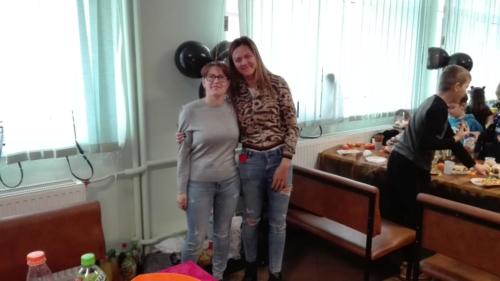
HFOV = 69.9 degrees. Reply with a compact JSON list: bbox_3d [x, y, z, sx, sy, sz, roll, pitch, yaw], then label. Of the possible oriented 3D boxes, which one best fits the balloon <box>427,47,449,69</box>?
[{"bbox_3d":[2.658,-1.171,5.100,0.320,0.310,0.320,-8,14,-39],"label":"balloon"}]

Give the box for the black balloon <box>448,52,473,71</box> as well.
[{"bbox_3d":[3.102,-1.118,5.250,0.310,0.300,0.310,-8,14,-39],"label":"black balloon"}]

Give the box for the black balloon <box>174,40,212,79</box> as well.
[{"bbox_3d":[-0.437,-0.625,2.770,0.290,0.290,0.290,1,11,0],"label":"black balloon"}]

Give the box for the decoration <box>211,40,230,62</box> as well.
[{"bbox_3d":[-0.181,-0.672,2.950,0.285,0.290,0.285,-8,14,-39],"label":"decoration"}]

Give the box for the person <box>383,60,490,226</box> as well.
[{"bbox_3d":[1.364,0.242,2.625,0.800,1.550,0.470,-2,11,-12],"label":"person"}]

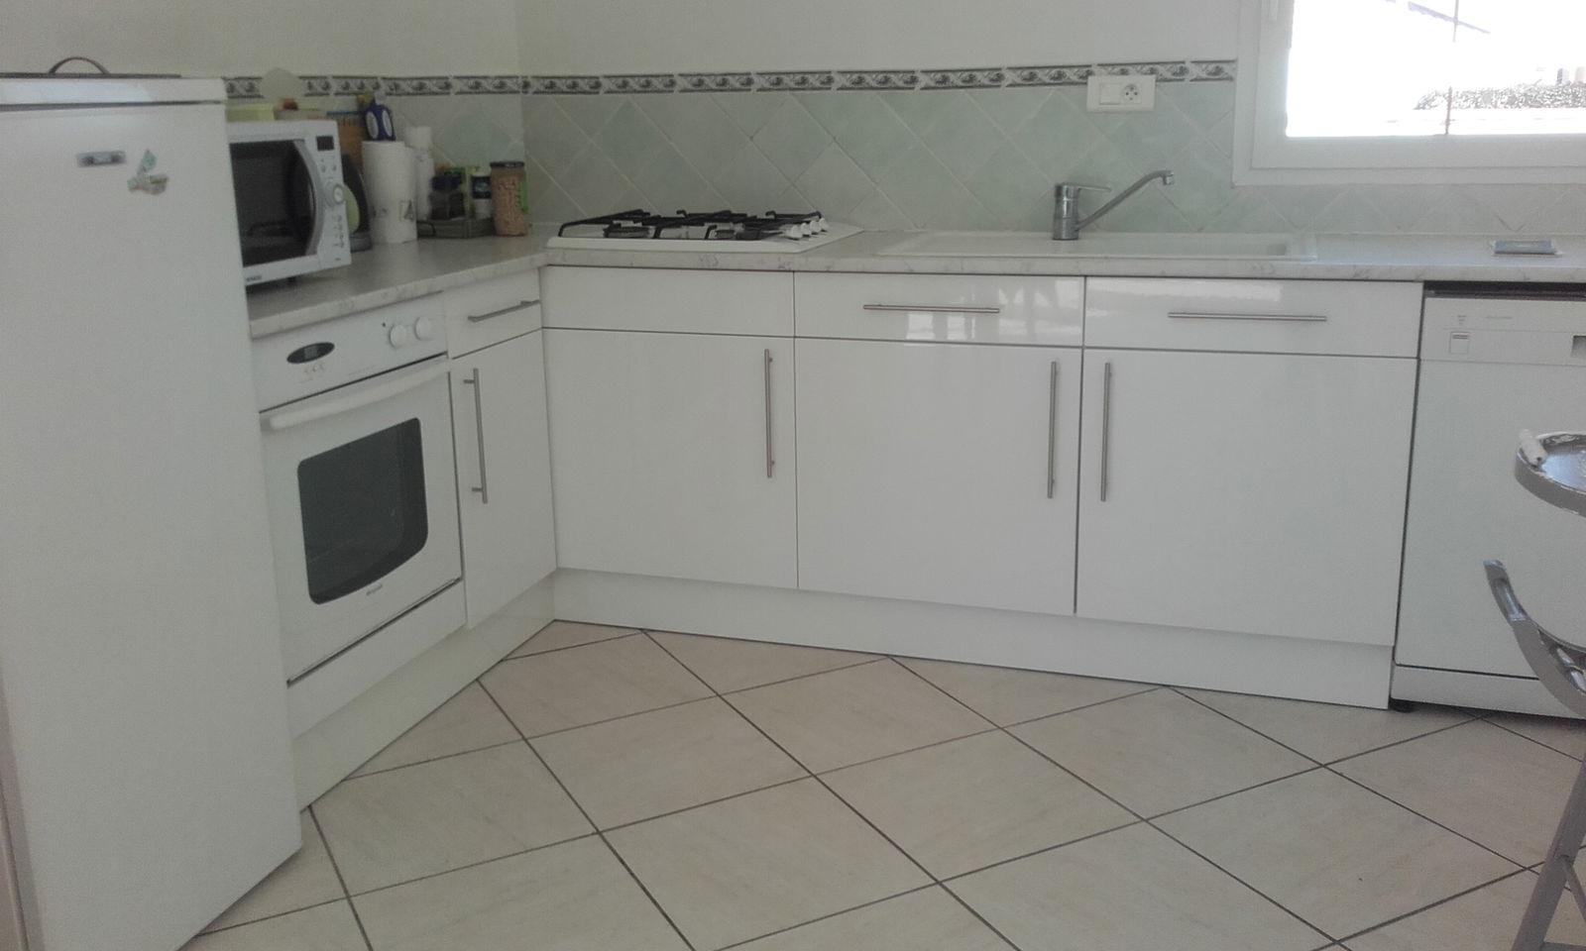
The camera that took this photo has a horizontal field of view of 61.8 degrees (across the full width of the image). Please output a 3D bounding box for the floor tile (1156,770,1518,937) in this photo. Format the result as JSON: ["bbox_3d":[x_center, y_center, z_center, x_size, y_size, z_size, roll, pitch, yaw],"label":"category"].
[{"bbox_3d":[0.875,0.604,2.151,0.402,0.010,0.402,-9,17,-26],"label":"floor tile"}]

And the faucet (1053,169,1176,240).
[{"bbox_3d":[0.717,-0.607,2.971,0.262,0.151,0.055,4,15,17],"label":"faucet"}]

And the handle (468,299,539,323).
[{"bbox_3d":[-0.597,-0.339,2.727,0.033,0.012,0.275,4,16,17],"label":"handle"}]

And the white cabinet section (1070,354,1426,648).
[{"bbox_3d":[0.941,-0.022,2.811,0.602,0.561,0.500,4,15,18],"label":"white cabinet section"}]

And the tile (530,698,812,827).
[{"bbox_3d":[-0.242,0.534,2.494,0.402,0.010,0.402,-9,17,-26],"label":"tile"}]

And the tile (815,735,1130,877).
[{"bbox_3d":[0.317,0.569,2.322,0.402,0.010,0.402,-9,17,-26],"label":"tile"}]

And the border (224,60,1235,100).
[{"bbox_3d":[-0.121,-0.872,2.913,2.070,0.050,0.770,4,15,17],"label":"border"}]

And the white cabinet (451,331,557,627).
[{"bbox_3d":[-0.884,-0.022,2.947,0.560,0.565,0.390,4,15,17],"label":"white cabinet"}]

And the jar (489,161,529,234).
[{"bbox_3d":[-0.687,-0.671,3.219,0.085,0.180,0.085,-4,15,-11],"label":"jar"}]

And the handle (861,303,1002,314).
[{"bbox_3d":[0.280,-0.339,2.668,0.290,0.013,0.036,4,15,17],"label":"handle"}]

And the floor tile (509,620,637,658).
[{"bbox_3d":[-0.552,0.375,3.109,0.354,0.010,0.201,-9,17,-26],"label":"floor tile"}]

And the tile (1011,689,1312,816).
[{"bbox_3d":[0.694,0.523,2.526,0.415,0.010,0.415,-8,16,-26],"label":"tile"}]

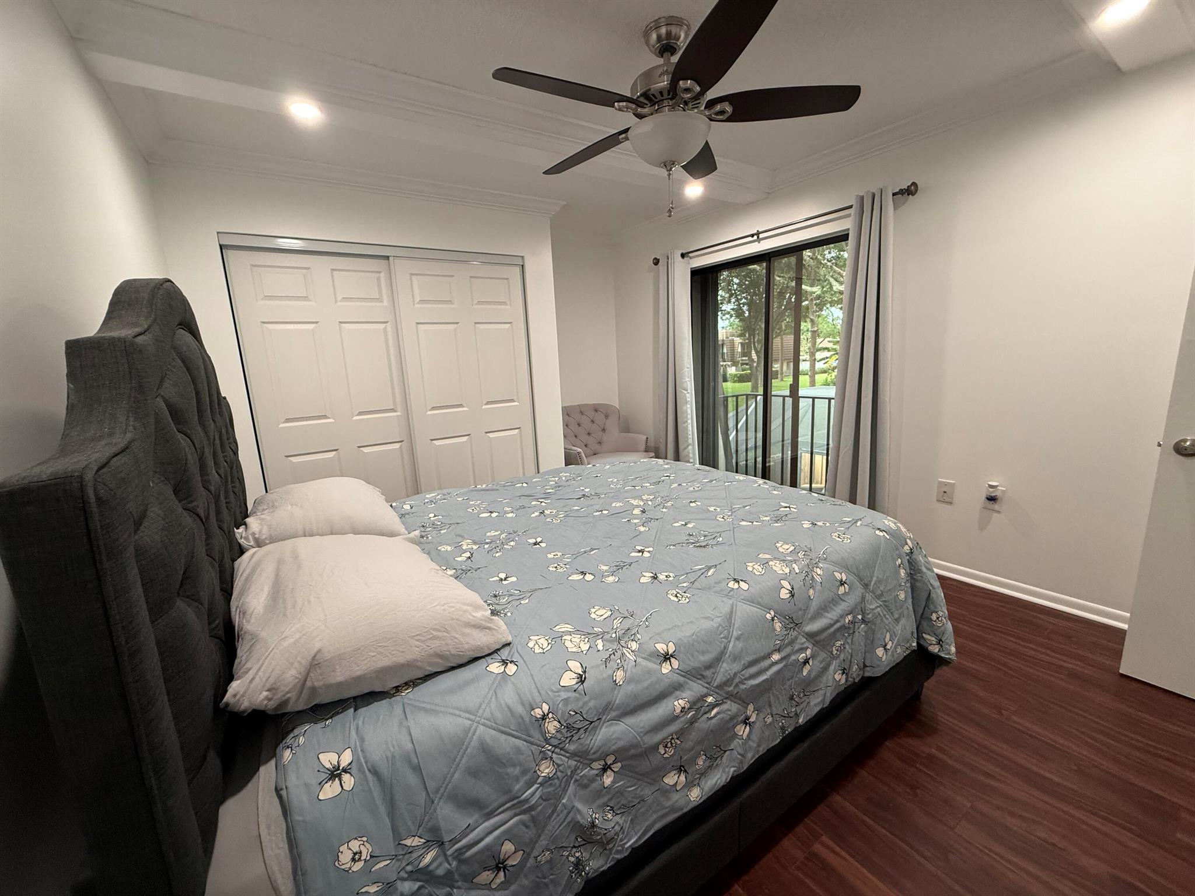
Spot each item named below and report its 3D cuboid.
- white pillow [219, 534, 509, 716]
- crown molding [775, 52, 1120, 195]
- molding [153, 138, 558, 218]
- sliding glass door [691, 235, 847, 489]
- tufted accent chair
[{"bbox_3d":[-0.621,0.340,1.223,0.518,0.171,0.735,-10,13,-33],"label":"white pillow"},{"bbox_3d":[1.603,-1.684,2.612,0.087,0.088,1.691,-10,13,-33],"label":"crown molding"},{"bbox_3d":[-1.236,-1.627,3.004,2.355,0.088,0.088,-10,13,-33],"label":"molding"},{"bbox_3d":[1.291,-0.424,3.603,0.101,1.983,1.762,-10,13,-33],"label":"sliding glass door"},{"bbox_3d":[0.091,0.063,4.378,0.715,0.866,0.715,-10,13,-33],"label":"tufted accent chair"}]

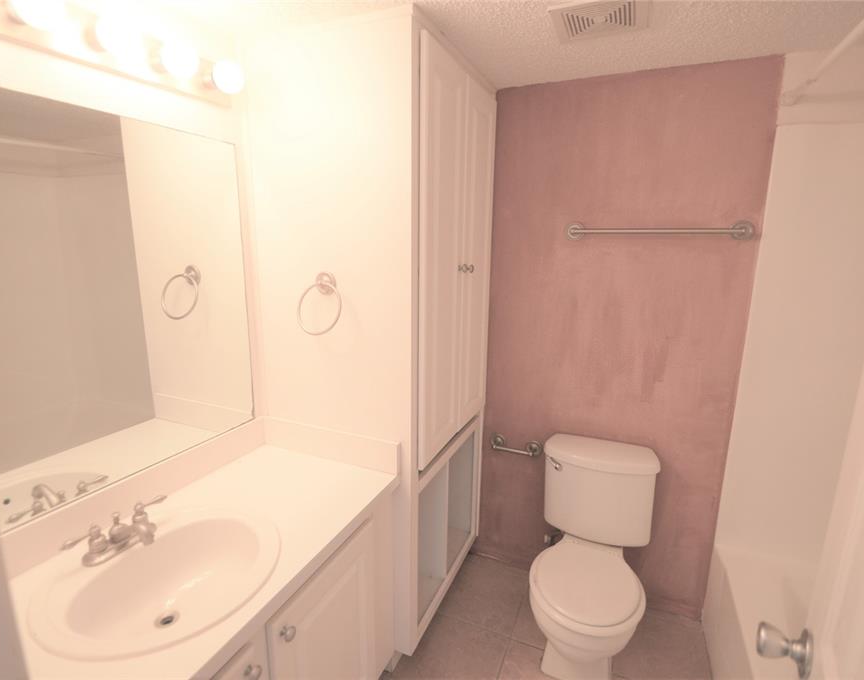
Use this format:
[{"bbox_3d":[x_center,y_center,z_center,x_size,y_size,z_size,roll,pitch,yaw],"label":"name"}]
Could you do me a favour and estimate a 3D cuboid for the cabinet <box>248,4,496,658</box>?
[{"bbox_3d":[-0.180,0.040,1.761,0.620,2.068,0.762,6,12,23],"label":"cabinet"}]

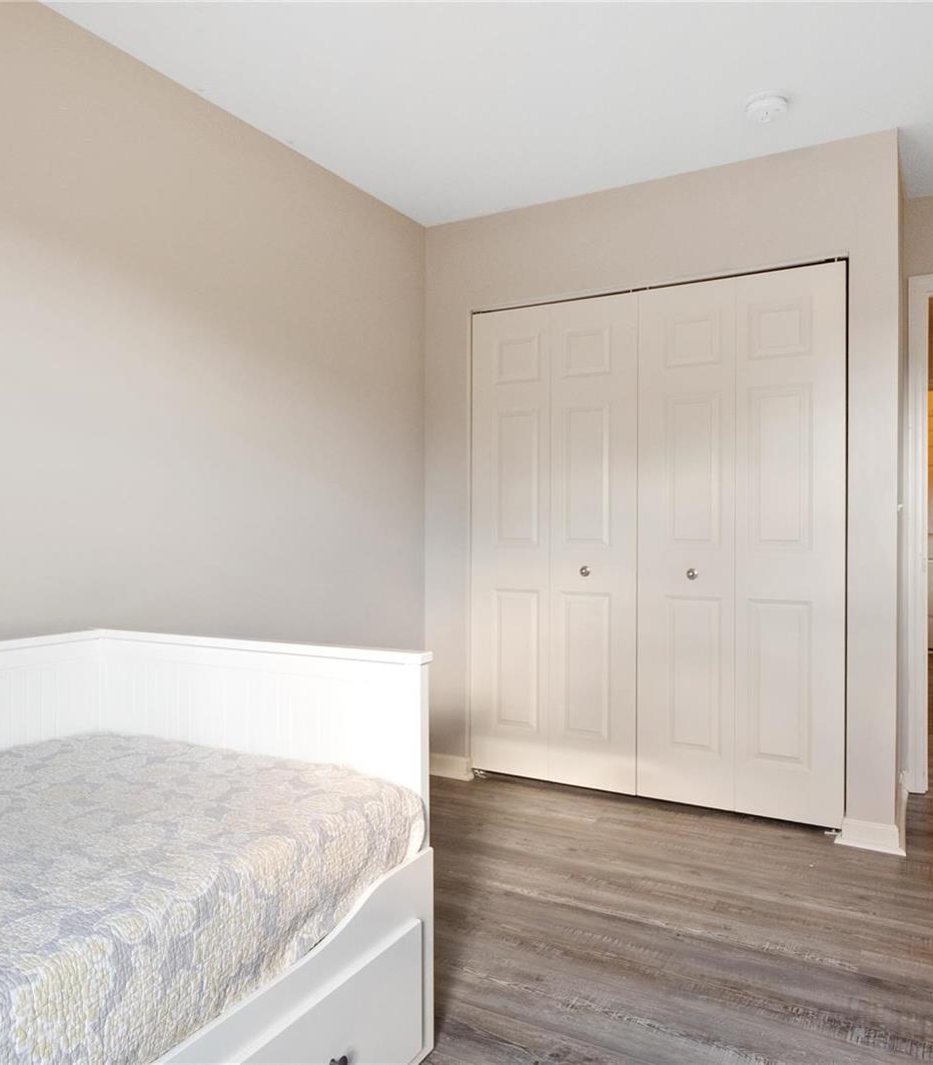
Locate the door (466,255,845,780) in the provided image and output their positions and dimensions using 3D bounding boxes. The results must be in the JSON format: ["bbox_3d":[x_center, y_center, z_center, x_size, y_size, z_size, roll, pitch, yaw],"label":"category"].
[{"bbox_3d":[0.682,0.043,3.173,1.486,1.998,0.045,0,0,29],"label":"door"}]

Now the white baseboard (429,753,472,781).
[{"bbox_3d":[-0.080,1.038,3.542,0.240,0.092,0.028,0,0,29],"label":"white baseboard"}]

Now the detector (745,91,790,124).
[{"bbox_3d":[0.959,-1.349,2.544,0.132,0.044,0.132,0,0,29],"label":"detector"}]

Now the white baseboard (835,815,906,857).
[{"bbox_3d":[1.380,1.037,2.728,0.212,0.092,0.033,0,0,29],"label":"white baseboard"}]

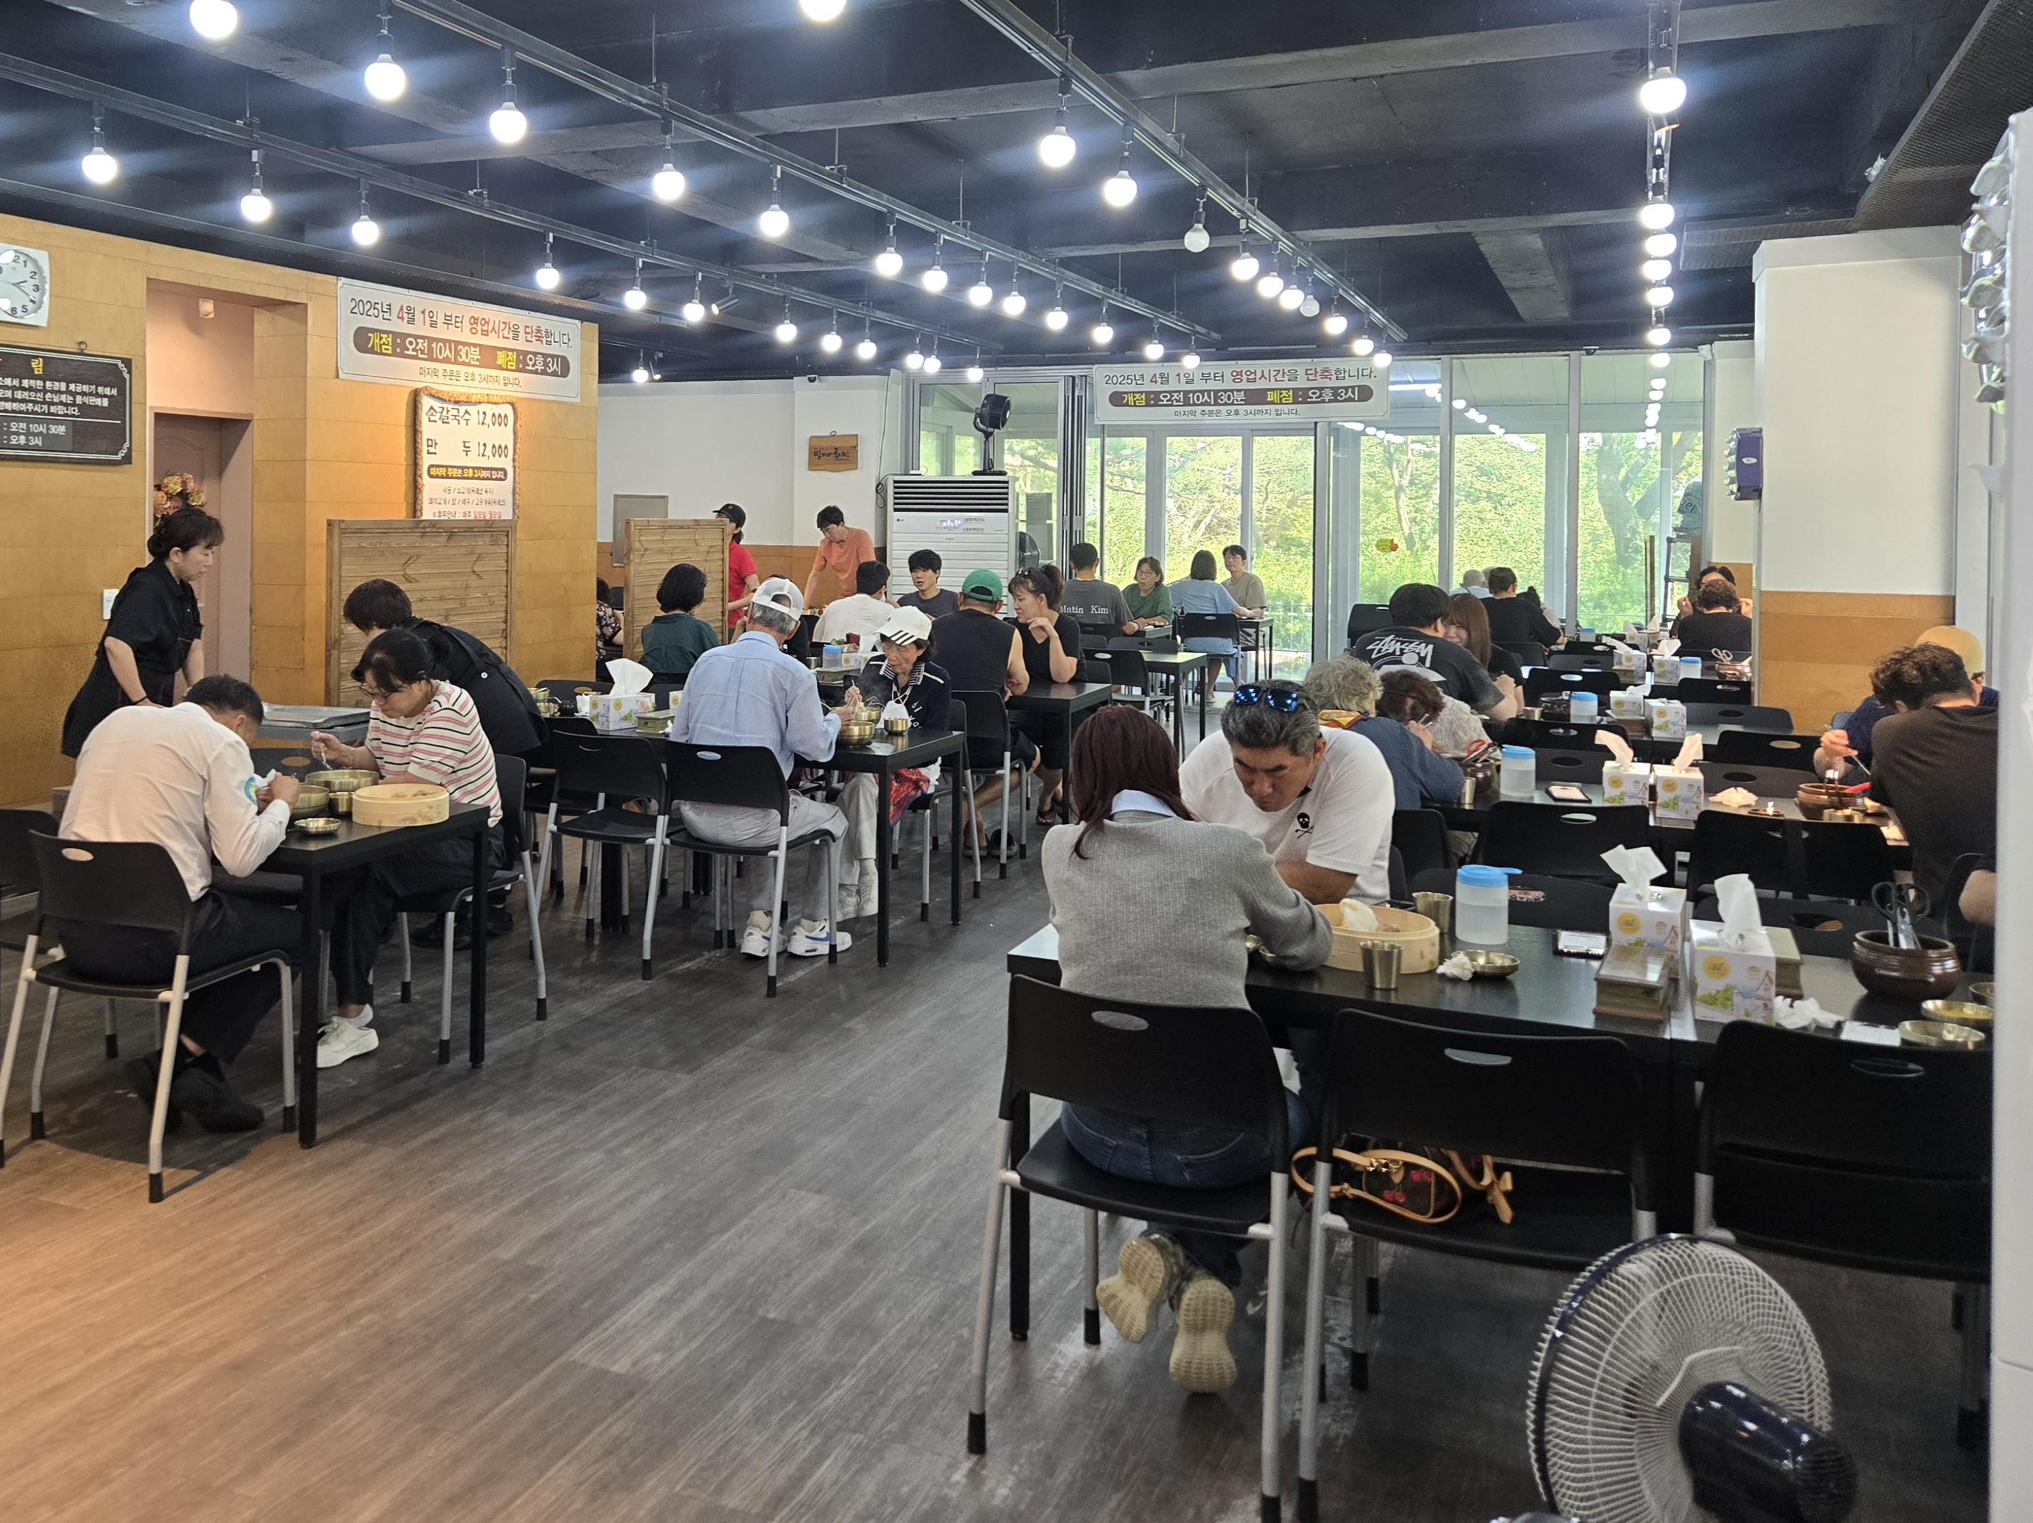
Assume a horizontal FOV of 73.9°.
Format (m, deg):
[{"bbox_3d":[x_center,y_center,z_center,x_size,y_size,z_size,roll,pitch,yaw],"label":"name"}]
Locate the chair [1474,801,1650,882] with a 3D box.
[{"bbox_3d":[1.500,0.458,3.840,0.490,0.800,0.500,2,8,12],"label":"chair"}]

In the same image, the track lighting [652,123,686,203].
[{"bbox_3d":[-1.084,-1.858,4.200,0.100,0.240,0.100,1,9,0],"label":"track lighting"}]

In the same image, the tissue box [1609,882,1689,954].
[{"bbox_3d":[1.243,0.333,2.660,0.124,0.123,0.182,3,8,22],"label":"tissue box"}]

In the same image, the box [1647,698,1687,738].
[{"bbox_3d":[2.650,-0.171,5.500,0.125,0.122,0.175,3,8,22],"label":"box"}]

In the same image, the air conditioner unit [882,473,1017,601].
[{"bbox_3d":[-0.543,-1.415,11.400,1.060,1.950,0.500,2,7,8],"label":"air conditioner unit"}]

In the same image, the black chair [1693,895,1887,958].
[{"bbox_3d":[1.619,0.716,2.695,0.490,0.790,0.480,4,10,22],"label":"black chair"}]

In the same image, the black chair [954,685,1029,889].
[{"bbox_3d":[-0.210,0.068,5.920,0.490,0.800,0.500,3,9,20],"label":"black chair"}]

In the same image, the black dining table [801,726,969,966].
[{"bbox_3d":[-0.887,0.280,5.260,1.170,0.755,0.620,4,8,23],"label":"black dining table"}]

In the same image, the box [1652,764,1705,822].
[{"bbox_3d":[1.966,0.094,3.995,0.123,0.120,0.190,4,8,23],"label":"box"}]

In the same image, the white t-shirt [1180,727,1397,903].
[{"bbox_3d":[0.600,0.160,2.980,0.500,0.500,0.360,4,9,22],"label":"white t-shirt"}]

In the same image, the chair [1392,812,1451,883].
[{"bbox_3d":[1.070,0.490,4.020,0.500,0.810,0.520,3,8,21],"label":"chair"}]

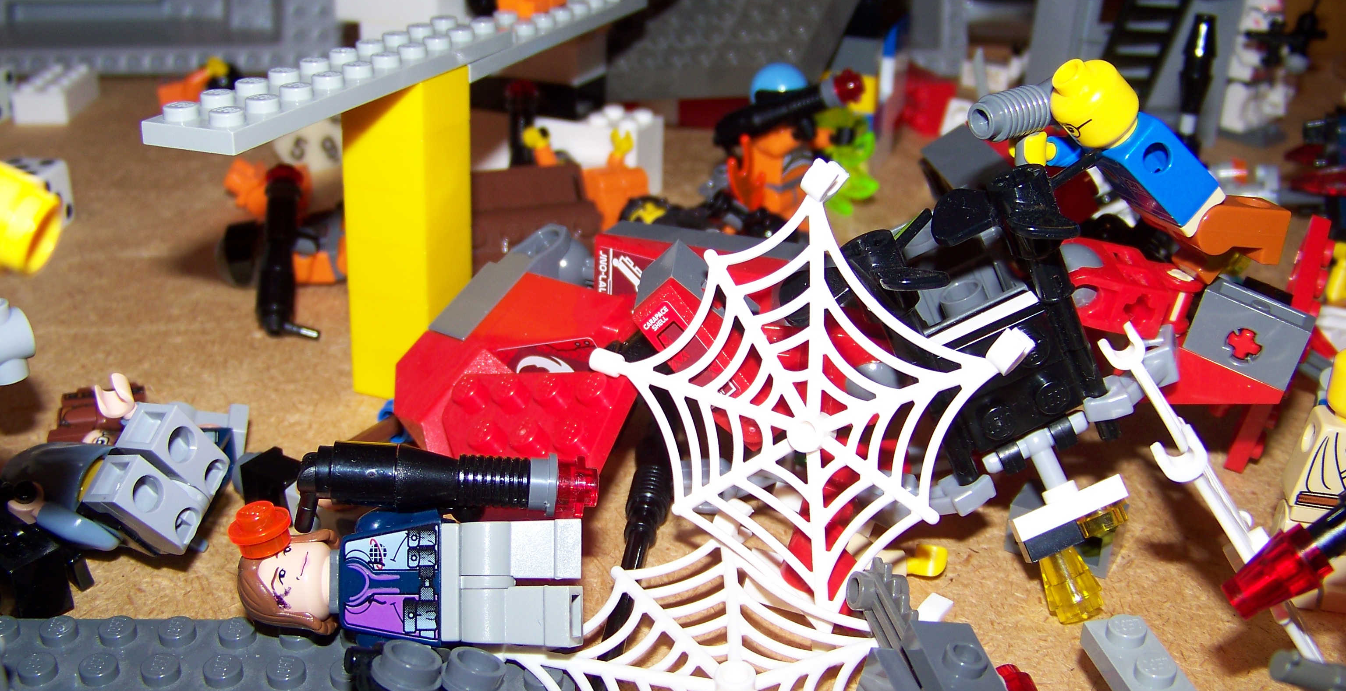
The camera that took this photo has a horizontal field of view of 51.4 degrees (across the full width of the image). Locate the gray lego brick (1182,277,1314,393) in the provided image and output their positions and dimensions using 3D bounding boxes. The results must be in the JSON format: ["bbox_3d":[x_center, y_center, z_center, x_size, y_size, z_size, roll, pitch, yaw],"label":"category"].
[{"bbox_3d":[0.086,-0.002,0.209,0.016,0.010,0.008,27,31,22],"label":"gray lego brick"}]

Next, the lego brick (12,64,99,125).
[{"bbox_3d":[-0.185,-0.076,0.420,0.016,0.011,0.032,0,24,-4],"label":"lego brick"}]

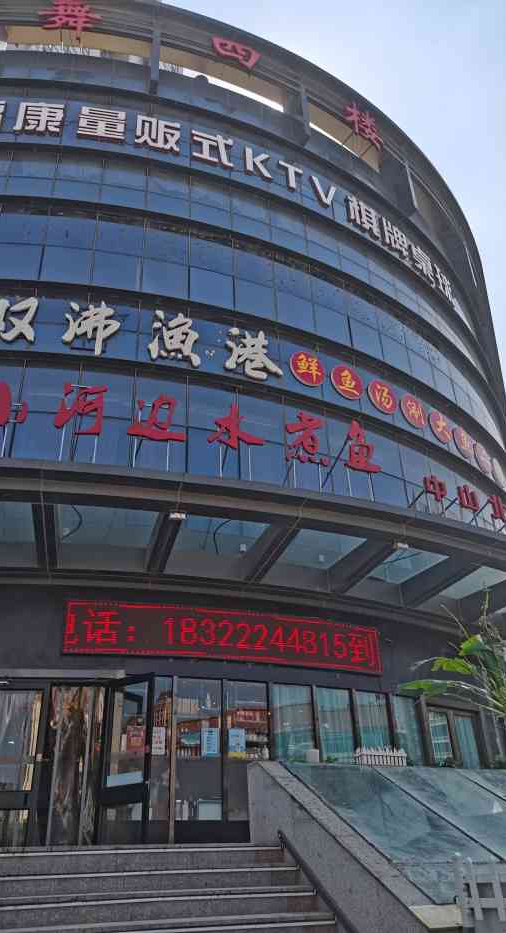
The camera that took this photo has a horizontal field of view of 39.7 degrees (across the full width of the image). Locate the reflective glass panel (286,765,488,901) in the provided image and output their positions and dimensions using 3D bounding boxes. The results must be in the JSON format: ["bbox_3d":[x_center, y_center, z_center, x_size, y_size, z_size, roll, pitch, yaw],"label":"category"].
[{"bbox_3d":[0.970,2.482,4.950,0.780,0.060,2.680,7,-10,-15],"label":"reflective glass panel"}]

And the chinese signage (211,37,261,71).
[{"bbox_3d":[-0.381,-10.172,17.309,1.300,0.720,0.150,10,-32,-20],"label":"chinese signage"}]

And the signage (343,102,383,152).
[{"bbox_3d":[3.001,-9.216,18.901,1.300,1.350,0.150,18,-36,-31],"label":"signage"}]

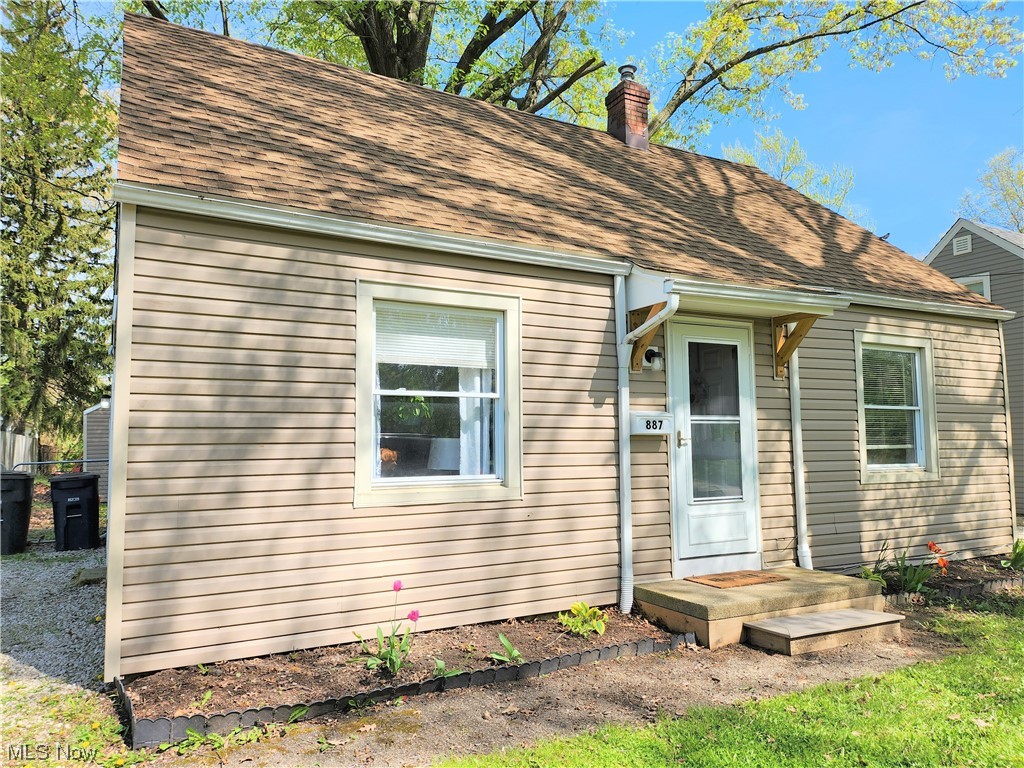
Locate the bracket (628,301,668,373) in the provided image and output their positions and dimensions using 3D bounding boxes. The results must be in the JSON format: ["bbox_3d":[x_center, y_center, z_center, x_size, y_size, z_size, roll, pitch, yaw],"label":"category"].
[{"bbox_3d":[1.143,-0.411,5.767,0.115,0.575,0.440,2,-5,-29],"label":"bracket"}]

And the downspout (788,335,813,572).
[{"bbox_3d":[2.730,0.568,6.755,0.100,2.390,0.090,2,-5,-29],"label":"downspout"}]

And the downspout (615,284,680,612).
[{"bbox_3d":[1.076,0.448,5.570,0.185,2.720,0.590,2,-5,-29],"label":"downspout"}]

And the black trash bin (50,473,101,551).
[{"bbox_3d":[-6.288,1.822,10.228,0.610,1.050,0.750,2,-5,-29],"label":"black trash bin"}]

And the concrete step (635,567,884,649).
[{"bbox_3d":[1.960,1.758,5.740,1.875,0.264,0.945,2,-5,-29],"label":"concrete step"}]

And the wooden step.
[{"bbox_3d":[2.265,1.774,5.134,1.170,0.128,0.415,2,-5,-29],"label":"wooden step"}]

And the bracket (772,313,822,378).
[{"bbox_3d":[2.643,-0.355,6.586,0.115,0.575,0.440,2,-5,-29],"label":"bracket"}]

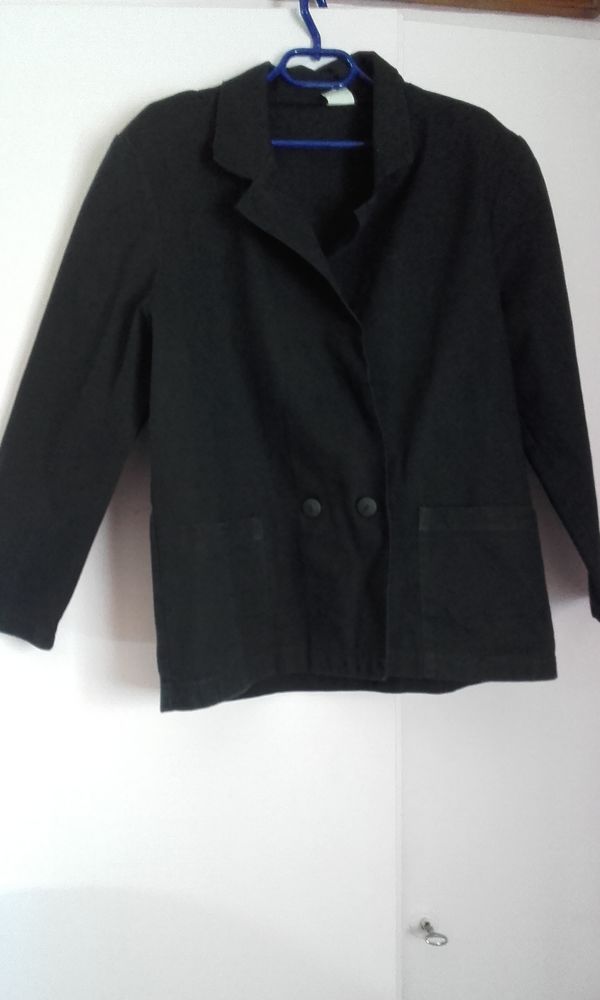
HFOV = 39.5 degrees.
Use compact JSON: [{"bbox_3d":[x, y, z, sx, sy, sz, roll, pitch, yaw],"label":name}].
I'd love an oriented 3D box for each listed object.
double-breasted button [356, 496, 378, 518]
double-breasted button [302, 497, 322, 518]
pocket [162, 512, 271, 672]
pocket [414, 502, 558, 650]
[{"bbox_3d":[0.080,0.009,0.985,0.024,0.024,0.008,0,0,-6],"label":"double-breasted button"},{"bbox_3d":[0.015,0.009,0.980,0.023,0.023,0.008,0,0,-6],"label":"double-breasted button"},{"bbox_3d":[-0.098,0.110,0.965,0.138,0.178,0.022,-4,0,-12],"label":"pocket"},{"bbox_3d":[0.224,0.096,1.005,0.157,0.178,0.020,-2,0,-7],"label":"pocket"}]

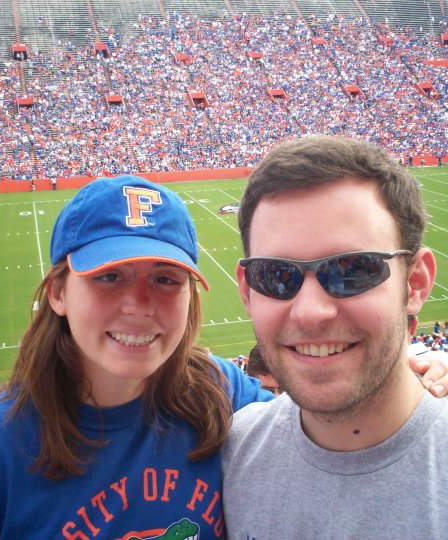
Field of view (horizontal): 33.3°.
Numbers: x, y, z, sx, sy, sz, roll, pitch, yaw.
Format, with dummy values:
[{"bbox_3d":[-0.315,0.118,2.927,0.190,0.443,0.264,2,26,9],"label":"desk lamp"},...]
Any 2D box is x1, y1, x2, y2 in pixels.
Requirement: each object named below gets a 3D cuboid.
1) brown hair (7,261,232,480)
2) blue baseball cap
[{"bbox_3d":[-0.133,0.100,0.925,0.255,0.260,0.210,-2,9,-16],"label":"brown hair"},{"bbox_3d":[-0.107,-0.043,0.877,0.175,0.144,0.260,6,-4,-21],"label":"blue baseball cap"}]

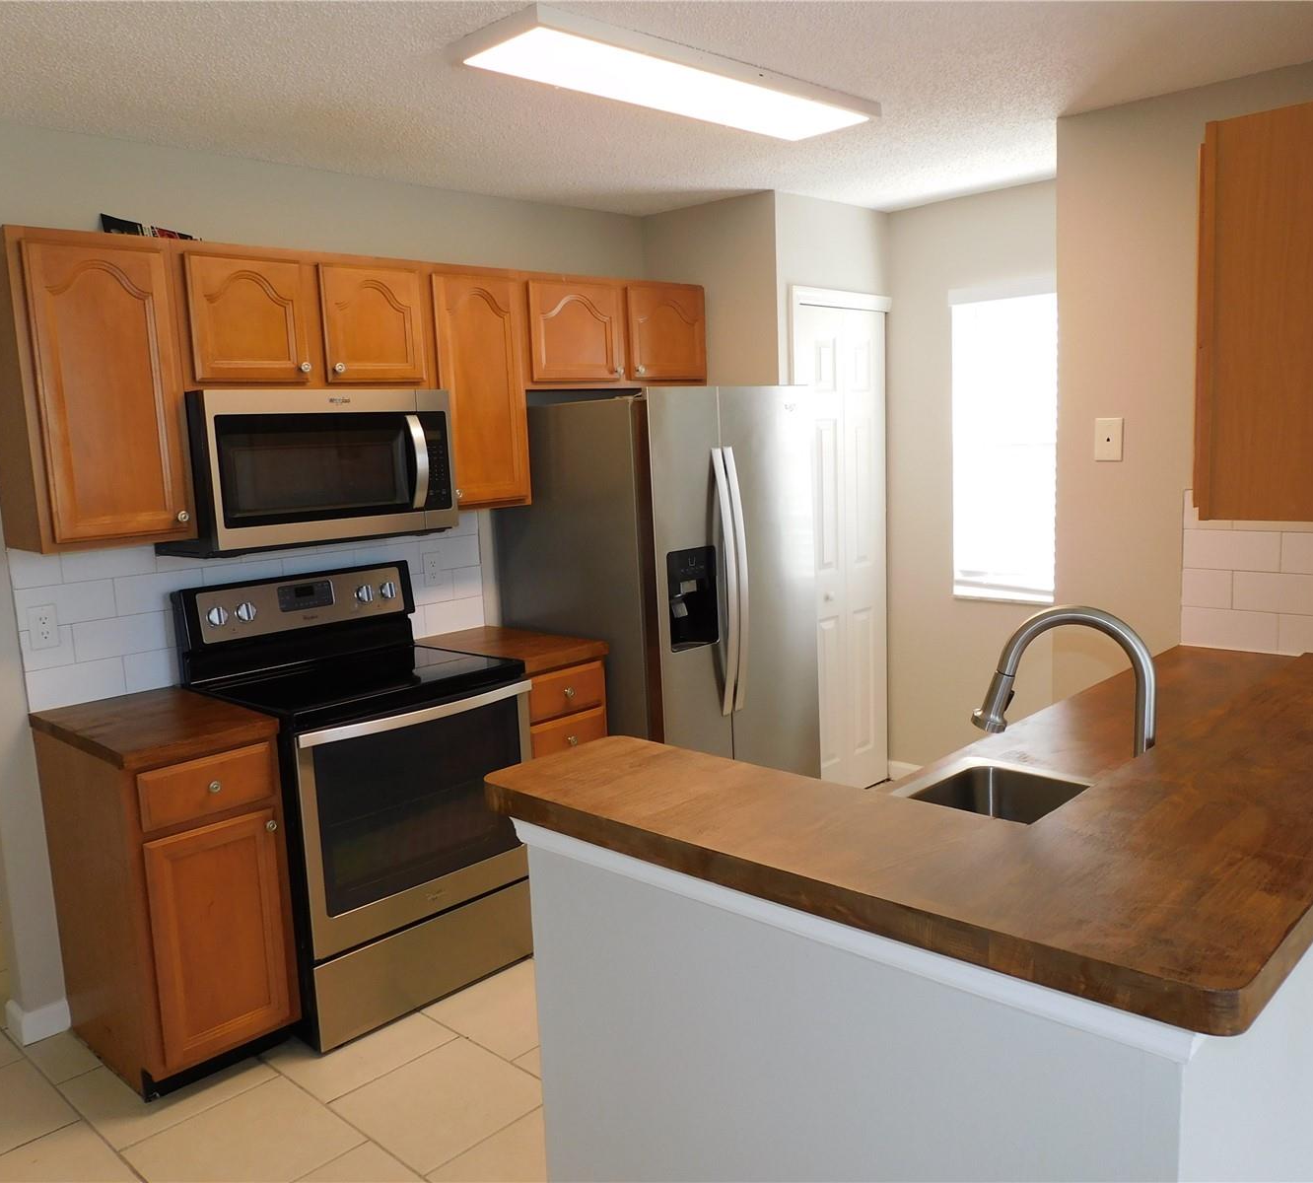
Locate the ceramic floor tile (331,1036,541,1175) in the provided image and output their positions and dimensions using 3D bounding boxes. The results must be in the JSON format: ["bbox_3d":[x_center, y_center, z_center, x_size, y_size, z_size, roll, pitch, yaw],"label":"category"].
[{"bbox_3d":[-0.521,1.246,2.668,0.403,0.012,0.403,6,12,44],"label":"ceramic floor tile"}]

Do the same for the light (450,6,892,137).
[{"bbox_3d":[0.077,-1.200,2.574,0.292,0.060,1.185,6,12,44],"label":"light"}]

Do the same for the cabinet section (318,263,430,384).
[{"bbox_3d":[-0.936,-0.795,3.323,0.310,0.350,0.366,6,12,44],"label":"cabinet section"}]

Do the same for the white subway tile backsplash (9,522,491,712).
[{"bbox_3d":[-1.155,0.008,3.423,0.020,0.443,1.520,6,12,44],"label":"white subway tile backsplash"}]

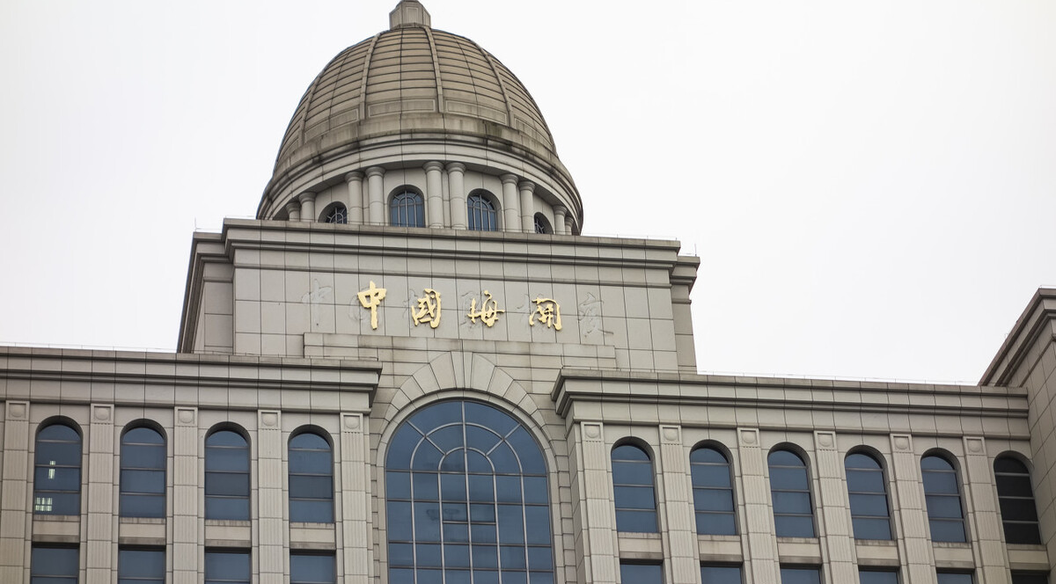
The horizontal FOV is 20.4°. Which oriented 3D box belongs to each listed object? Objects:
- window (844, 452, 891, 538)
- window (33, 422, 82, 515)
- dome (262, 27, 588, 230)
[{"bbox_3d":[13.628,8.171,117.408,1.630,3.873,0.250,3,-32,-11],"label":"window"},{"bbox_3d":[-18.098,6.815,112.948,1.723,3.998,0.250,3,-30,-11],"label":"window"},{"bbox_3d":[-4.975,-5.718,132.525,14.464,14.784,14.464,3,-32,-11],"label":"dome"}]

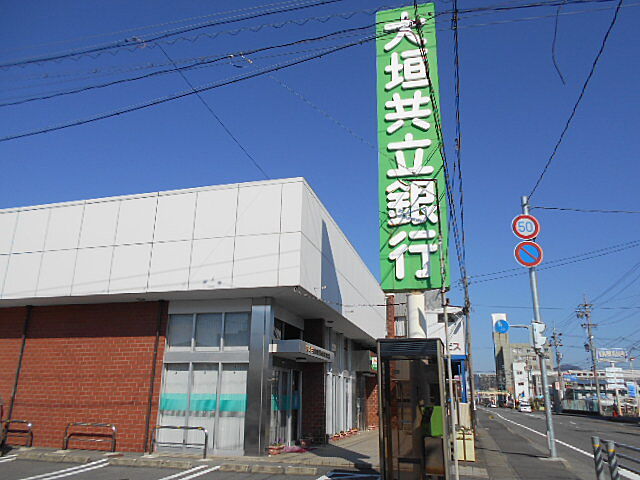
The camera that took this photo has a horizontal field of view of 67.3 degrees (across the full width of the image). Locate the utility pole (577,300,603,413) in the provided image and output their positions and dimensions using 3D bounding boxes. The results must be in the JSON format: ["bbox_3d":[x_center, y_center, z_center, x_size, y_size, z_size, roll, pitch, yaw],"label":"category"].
[{"bbox_3d":[35.849,15.007,63.239,1.900,14.513,0.700,-4,-19,15],"label":"utility pole"}]

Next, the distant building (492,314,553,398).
[{"bbox_3d":[78.497,46.064,185.423,20.000,32.009,15.000,-4,-19,15],"label":"distant building"}]

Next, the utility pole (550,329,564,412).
[{"bbox_3d":[42.508,22.836,85.676,1.900,13.651,0.700,-4,-19,15],"label":"utility pole"}]

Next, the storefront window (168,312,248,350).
[{"bbox_3d":[-3.105,2.532,13.288,2.539,1.058,0.120,-4,-19,15],"label":"storefront window"}]

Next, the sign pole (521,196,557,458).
[{"bbox_3d":[6.472,2.259,14.258,0.180,7.688,0.180,-4,-19,15],"label":"sign pole"}]

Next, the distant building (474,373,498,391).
[{"bbox_3d":[82.310,73.515,239.831,14.000,13.538,12.000,-4,-19,15],"label":"distant building"}]

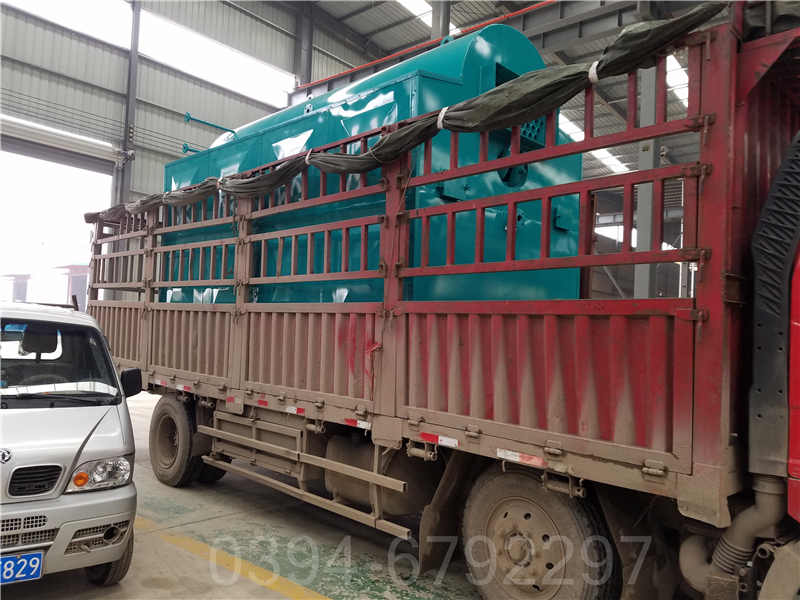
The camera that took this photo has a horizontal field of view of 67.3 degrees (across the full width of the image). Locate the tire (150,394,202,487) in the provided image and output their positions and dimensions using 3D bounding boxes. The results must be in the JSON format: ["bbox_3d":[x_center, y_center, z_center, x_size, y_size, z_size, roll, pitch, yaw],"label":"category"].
[{"bbox_3d":[-2.417,1.514,6.563,0.270,1.000,1.000,4,-3,-44],"label":"tire"}]

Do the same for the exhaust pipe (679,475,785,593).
[{"bbox_3d":[1.495,1.040,2.735,0.260,0.540,0.400,4,-3,-44],"label":"exhaust pipe"}]

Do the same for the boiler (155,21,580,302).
[{"bbox_3d":[-0.570,-0.708,6.367,2.198,2.994,4.232,4,-3,-44],"label":"boiler"}]

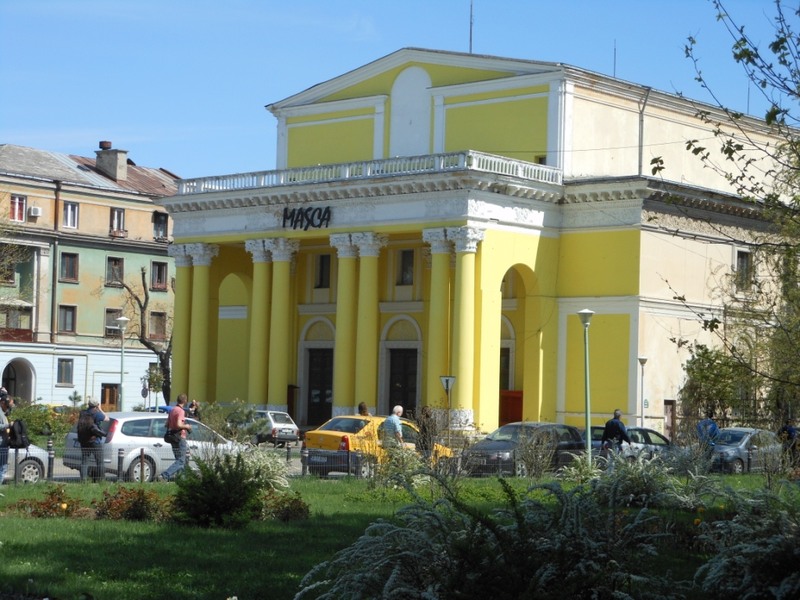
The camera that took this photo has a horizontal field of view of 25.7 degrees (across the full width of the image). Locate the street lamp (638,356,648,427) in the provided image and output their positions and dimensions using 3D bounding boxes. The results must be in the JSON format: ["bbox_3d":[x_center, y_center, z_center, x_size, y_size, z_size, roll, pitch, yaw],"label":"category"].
[{"bbox_3d":[10.632,4.617,76.880,0.400,4.240,0.400,2,-4,0],"label":"street lamp"}]

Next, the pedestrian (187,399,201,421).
[{"bbox_3d":[-7.512,4.525,64.051,0.500,1.680,0.400,-1,-4,37],"label":"pedestrian"}]

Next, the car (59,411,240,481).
[{"bbox_3d":[-4.862,3.154,37.569,4.450,1.490,1.840,5,-5,-40],"label":"car"}]

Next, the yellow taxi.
[{"bbox_3d":[-0.434,3.636,43.558,1.740,1.520,4.250,-2,-5,44],"label":"yellow taxi"}]

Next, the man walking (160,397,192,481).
[{"bbox_3d":[-4.445,2.740,34.890,0.600,1.743,0.520,4,-4,-32],"label":"man walking"}]

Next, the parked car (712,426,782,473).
[{"bbox_3d":[10.013,4.497,52.102,1.720,1.450,4.300,-1,-5,40],"label":"parked car"}]

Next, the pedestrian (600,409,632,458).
[{"bbox_3d":[5.677,3.756,46.054,0.700,1.760,0.450,0,-4,30],"label":"pedestrian"}]

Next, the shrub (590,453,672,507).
[{"bbox_3d":[4.138,3.162,31.130,1.350,0.980,1.200,2,-3,0],"label":"shrub"}]

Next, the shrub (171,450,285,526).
[{"bbox_3d":[-2.265,2.478,23.331,1.450,1.020,1.250,2,-3,0],"label":"shrub"}]

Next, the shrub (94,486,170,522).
[{"bbox_3d":[-3.598,2.732,23.674,0.978,0.408,0.800,2,-4,0],"label":"shrub"}]

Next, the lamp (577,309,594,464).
[{"bbox_3d":[4.514,2.269,41.948,0.420,4.110,0.420,-1,-4,0],"label":"lamp"}]

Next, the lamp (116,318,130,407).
[{"bbox_3d":[-7.983,2.512,50.622,0.410,4.000,0.410,2,-3,0],"label":"lamp"}]

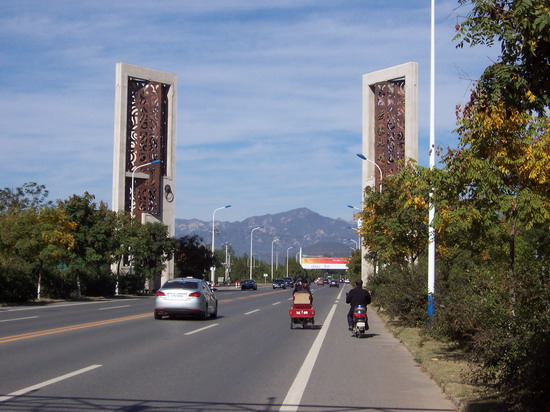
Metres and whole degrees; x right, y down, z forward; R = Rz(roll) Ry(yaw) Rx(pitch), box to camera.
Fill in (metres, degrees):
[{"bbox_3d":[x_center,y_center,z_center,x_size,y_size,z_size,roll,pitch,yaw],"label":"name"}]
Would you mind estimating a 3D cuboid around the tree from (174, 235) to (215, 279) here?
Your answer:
[{"bbox_3d":[-9.340,6.573,112.405,5.000,6.600,5.000,0,-4,4],"label":"tree"}]

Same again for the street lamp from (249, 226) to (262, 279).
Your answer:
[{"bbox_3d":[-3.237,9.326,177.009,2.550,11.100,0.350,0,-4,4],"label":"street lamp"}]

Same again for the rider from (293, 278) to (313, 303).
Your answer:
[{"bbox_3d":[0.867,2.951,30.284,0.620,1.220,0.720,0,-4,4],"label":"rider"}]

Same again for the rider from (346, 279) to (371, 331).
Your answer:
[{"bbox_3d":[2.266,2.708,25.922,0.660,1.380,0.750,0,-4,4],"label":"rider"}]

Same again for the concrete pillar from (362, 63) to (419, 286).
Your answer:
[{"bbox_3d":[11.197,-2.353,93.295,1.070,22.260,7.290,4,-5,-34],"label":"concrete pillar"}]

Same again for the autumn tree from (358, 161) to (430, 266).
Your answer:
[{"bbox_3d":[6.157,1.526,46.690,4.000,7.100,4.000,0,-4,4],"label":"autumn tree"}]

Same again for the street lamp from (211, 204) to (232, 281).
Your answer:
[{"bbox_3d":[-6.984,5.494,127.429,2.550,11.100,0.350,0,-4,4],"label":"street lamp"}]

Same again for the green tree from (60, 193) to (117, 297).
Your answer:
[{"bbox_3d":[-12.543,2.665,63.700,3.900,6.900,3.900,0,-4,4],"label":"green tree"}]

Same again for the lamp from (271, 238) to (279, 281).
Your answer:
[{"bbox_3d":[0.471,13.117,226.068,2.550,11.100,0.350,0,-4,4],"label":"lamp"}]

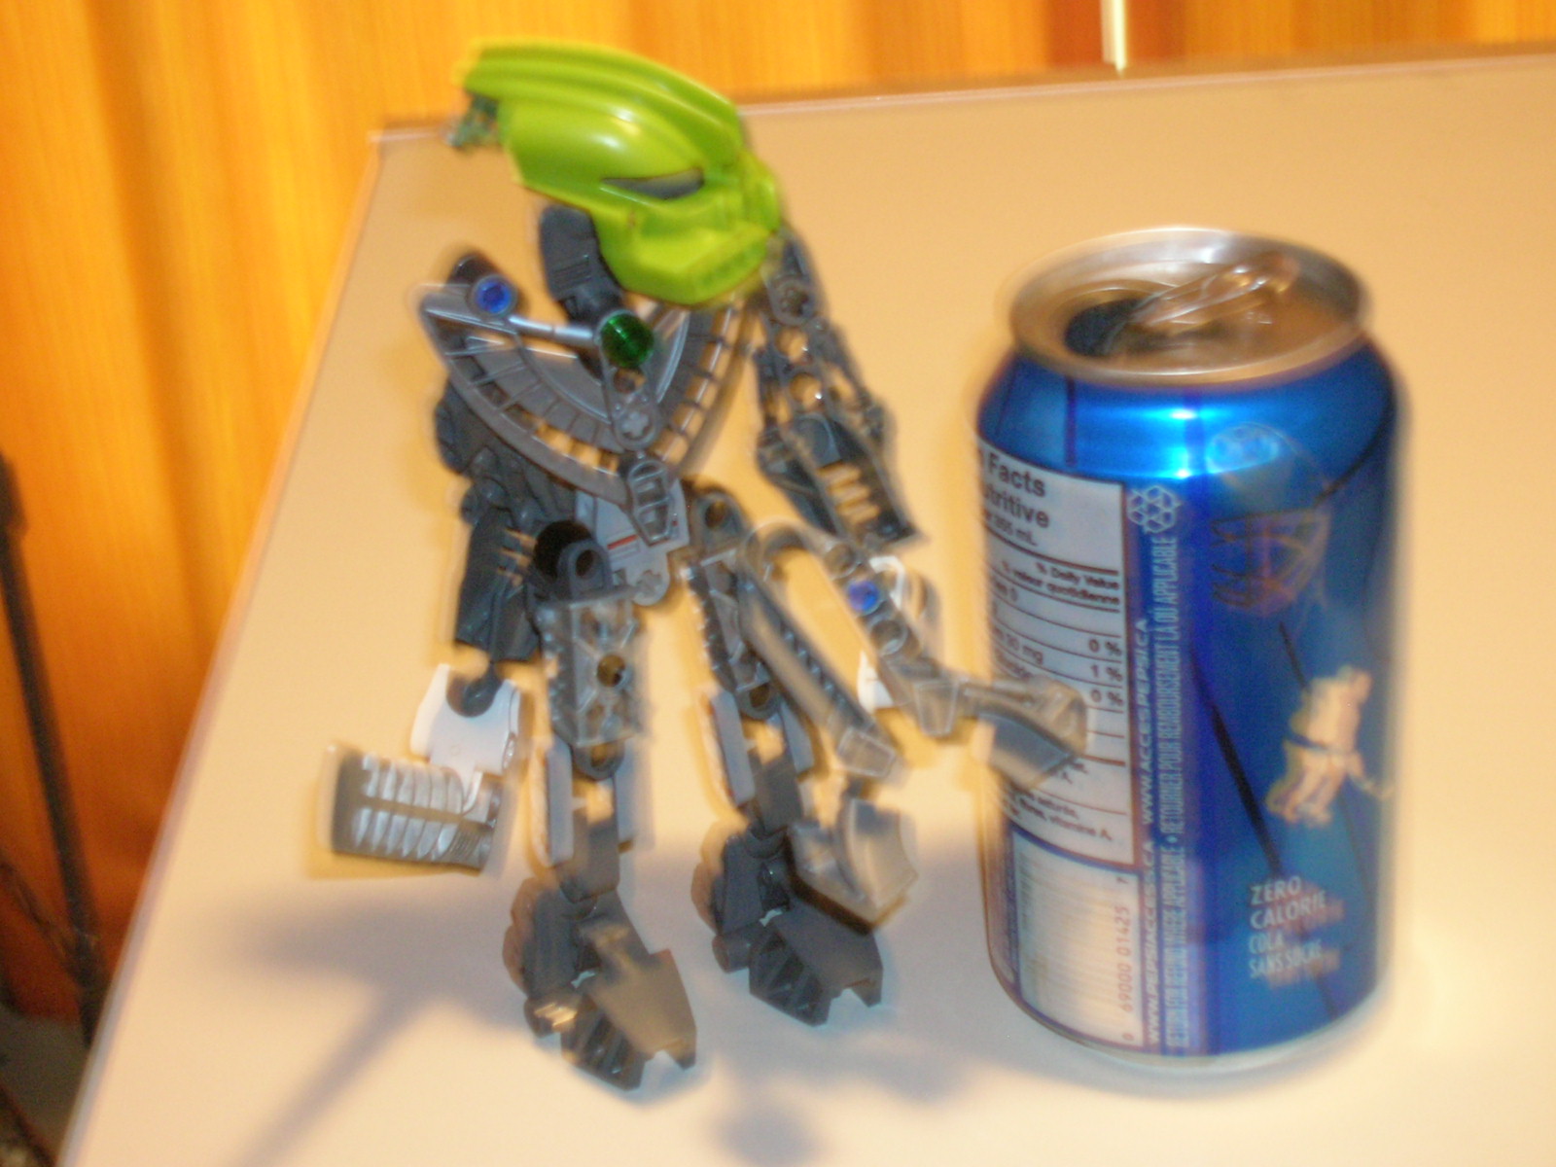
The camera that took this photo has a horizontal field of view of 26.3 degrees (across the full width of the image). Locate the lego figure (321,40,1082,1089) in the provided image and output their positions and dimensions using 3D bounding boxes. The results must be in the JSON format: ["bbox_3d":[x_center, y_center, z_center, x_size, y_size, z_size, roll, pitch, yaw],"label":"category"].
[{"bbox_3d":[-0.016,0.003,0.510,0.098,0.169,0.087,-18,30,-26],"label":"lego figure"}]

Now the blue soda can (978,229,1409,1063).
[{"bbox_3d":[0.066,0.012,0.535,0.066,0.122,0.066,-3,27,1],"label":"blue soda can"}]

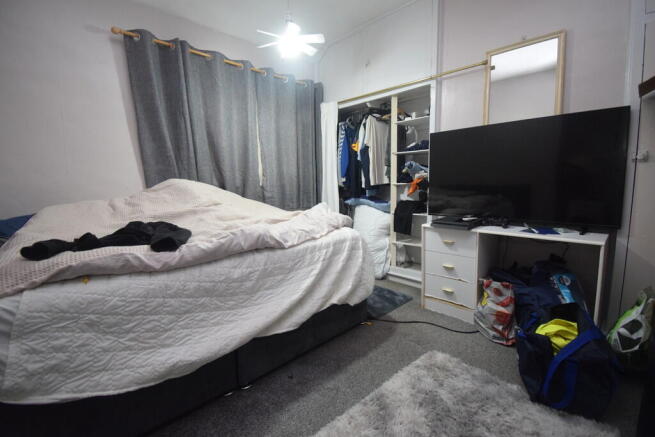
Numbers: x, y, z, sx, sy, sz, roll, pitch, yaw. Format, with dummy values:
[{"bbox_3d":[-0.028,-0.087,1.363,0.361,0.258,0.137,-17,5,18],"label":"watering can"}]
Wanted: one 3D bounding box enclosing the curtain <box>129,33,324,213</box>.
[{"bbox_3d":[-0.713,-0.543,2.704,0.139,1.850,1.926,6,12,43],"label":"curtain"}]

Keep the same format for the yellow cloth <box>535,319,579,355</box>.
[{"bbox_3d":[1.190,0.615,1.426,0.203,0.139,0.209,6,12,43],"label":"yellow cloth"}]

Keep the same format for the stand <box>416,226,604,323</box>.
[{"bbox_3d":[1.329,0.432,2.088,1.067,0.727,0.418,6,12,43],"label":"stand"}]

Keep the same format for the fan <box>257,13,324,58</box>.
[{"bbox_3d":[-0.275,-1.355,2.018,0.510,0.220,0.510,6,12,43],"label":"fan"}]

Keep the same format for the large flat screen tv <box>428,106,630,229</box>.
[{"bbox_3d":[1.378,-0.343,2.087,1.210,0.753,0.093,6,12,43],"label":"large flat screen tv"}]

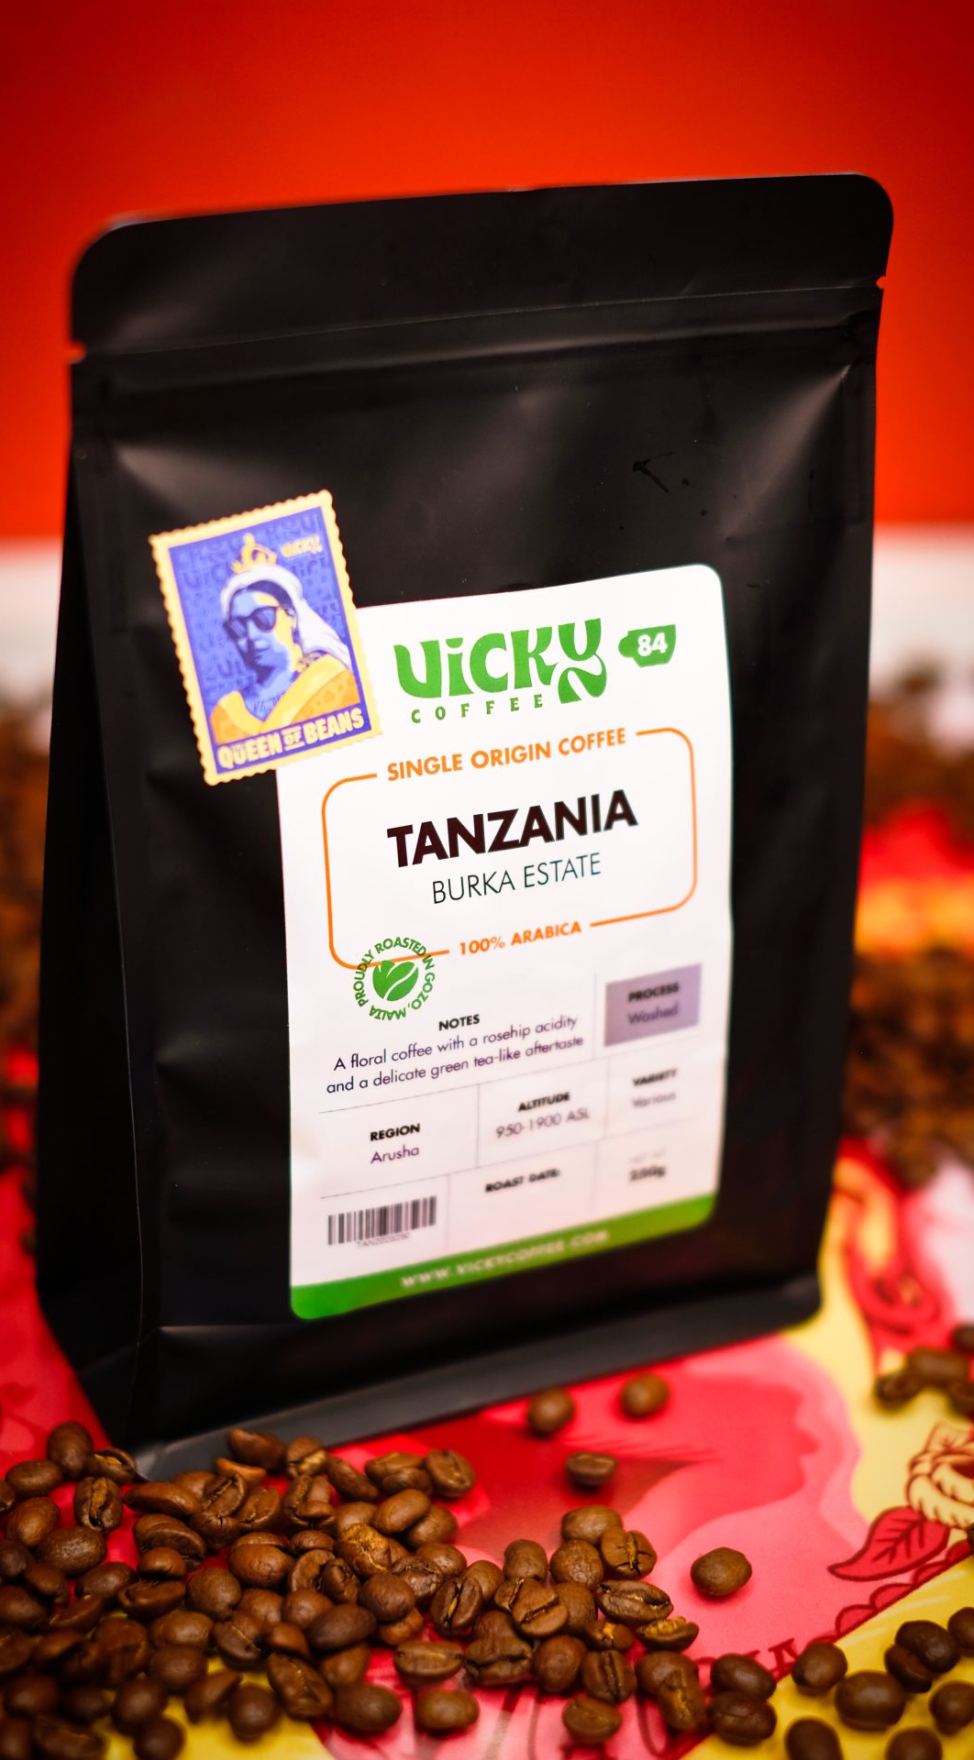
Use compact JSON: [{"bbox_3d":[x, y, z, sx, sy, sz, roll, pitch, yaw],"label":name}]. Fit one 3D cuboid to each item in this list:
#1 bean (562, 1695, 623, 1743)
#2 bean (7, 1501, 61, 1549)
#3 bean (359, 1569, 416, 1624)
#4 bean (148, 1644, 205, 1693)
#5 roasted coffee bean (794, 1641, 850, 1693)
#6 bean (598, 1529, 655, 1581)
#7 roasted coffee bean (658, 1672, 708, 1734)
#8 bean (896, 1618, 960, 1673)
[{"bbox_3d":[0.017,0.134,0.413,0.010,0.006,0.008,11,27,17],"label":"bean"},{"bbox_3d":[-0.075,0.106,0.427,0.008,0.006,0.009,7,47,14],"label":"bean"},{"bbox_3d":[-0.016,0.115,0.414,0.008,0.006,0.010,-10,20,-26],"label":"bean"},{"bbox_3d":[-0.049,0.123,0.405,0.009,0.006,0.008,-1,27,-4],"label":"bean"},{"bbox_3d":[0.051,0.121,0.400,0.009,0.006,0.008,-19,31,-27],"label":"roasted coffee bean"},{"bbox_3d":[0.023,0.112,0.429,0.009,0.006,0.011,-1,27,-4],"label":"bean"},{"bbox_3d":[0.029,0.123,0.389,0.007,0.006,0.011,26,27,-13],"label":"roasted coffee bean"},{"bbox_3d":[0.069,0.120,0.407,0.010,0.006,0.008,27,28,29],"label":"bean"}]

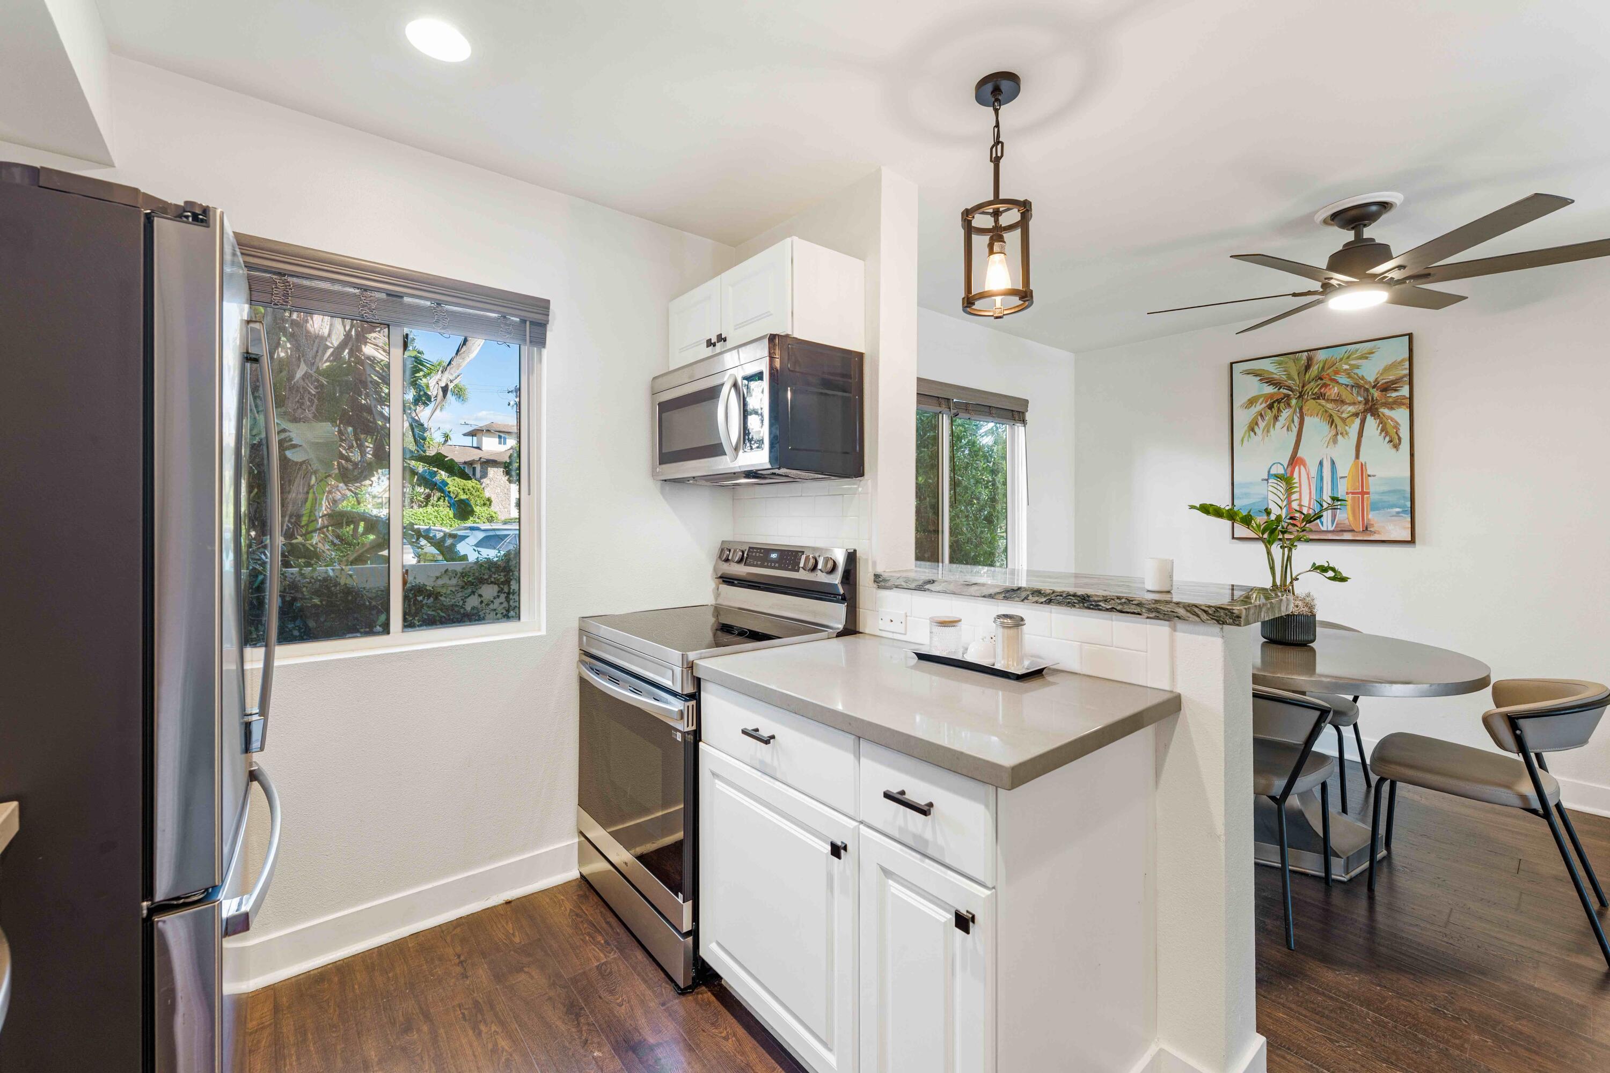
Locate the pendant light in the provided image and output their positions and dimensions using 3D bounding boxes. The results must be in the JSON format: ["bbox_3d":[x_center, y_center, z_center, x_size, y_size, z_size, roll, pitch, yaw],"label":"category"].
[{"bbox_3d":[0.514,-0.904,1.669,0.178,0.586,0.178,0,1,0],"label":"pendant light"}]

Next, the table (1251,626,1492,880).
[{"bbox_3d":[1.925,0.841,2.697,1.370,0.757,1.370,-1,1,-40],"label":"table"}]

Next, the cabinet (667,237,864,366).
[{"bbox_3d":[-0.164,-0.764,2.277,0.320,0.306,0.757,-1,1,-40],"label":"cabinet"}]

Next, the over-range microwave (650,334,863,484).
[{"bbox_3d":[-0.204,-0.406,2.248,0.420,0.408,0.752,-1,1,-40],"label":"over-range microwave"}]

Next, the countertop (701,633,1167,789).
[{"bbox_3d":[0.261,0.358,1.517,0.661,0.037,0.945,-1,1,-40],"label":"countertop"}]

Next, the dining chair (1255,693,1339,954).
[{"bbox_3d":[1.500,0.845,2.231,0.550,0.775,0.540,-1,1,-40],"label":"dining chair"}]

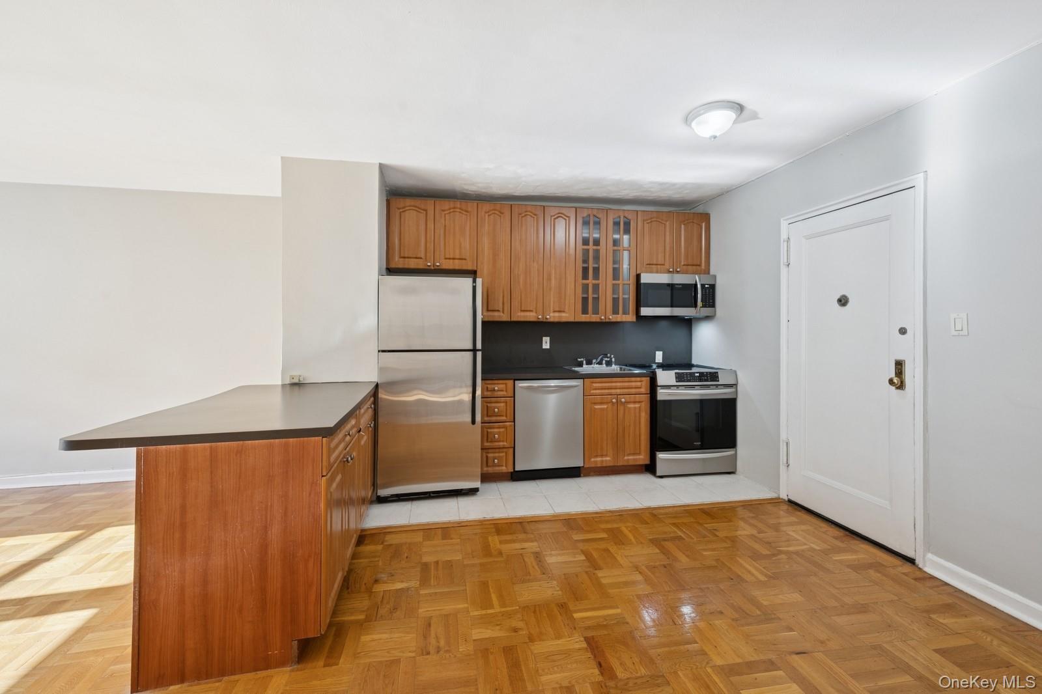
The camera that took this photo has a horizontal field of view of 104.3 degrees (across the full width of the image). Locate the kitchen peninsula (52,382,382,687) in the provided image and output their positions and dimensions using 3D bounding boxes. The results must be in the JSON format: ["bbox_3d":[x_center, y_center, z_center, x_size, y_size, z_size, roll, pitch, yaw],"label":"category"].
[{"bbox_3d":[-1.304,0.722,2.174,0.860,0.900,1.530,0,1,-13],"label":"kitchen peninsula"}]

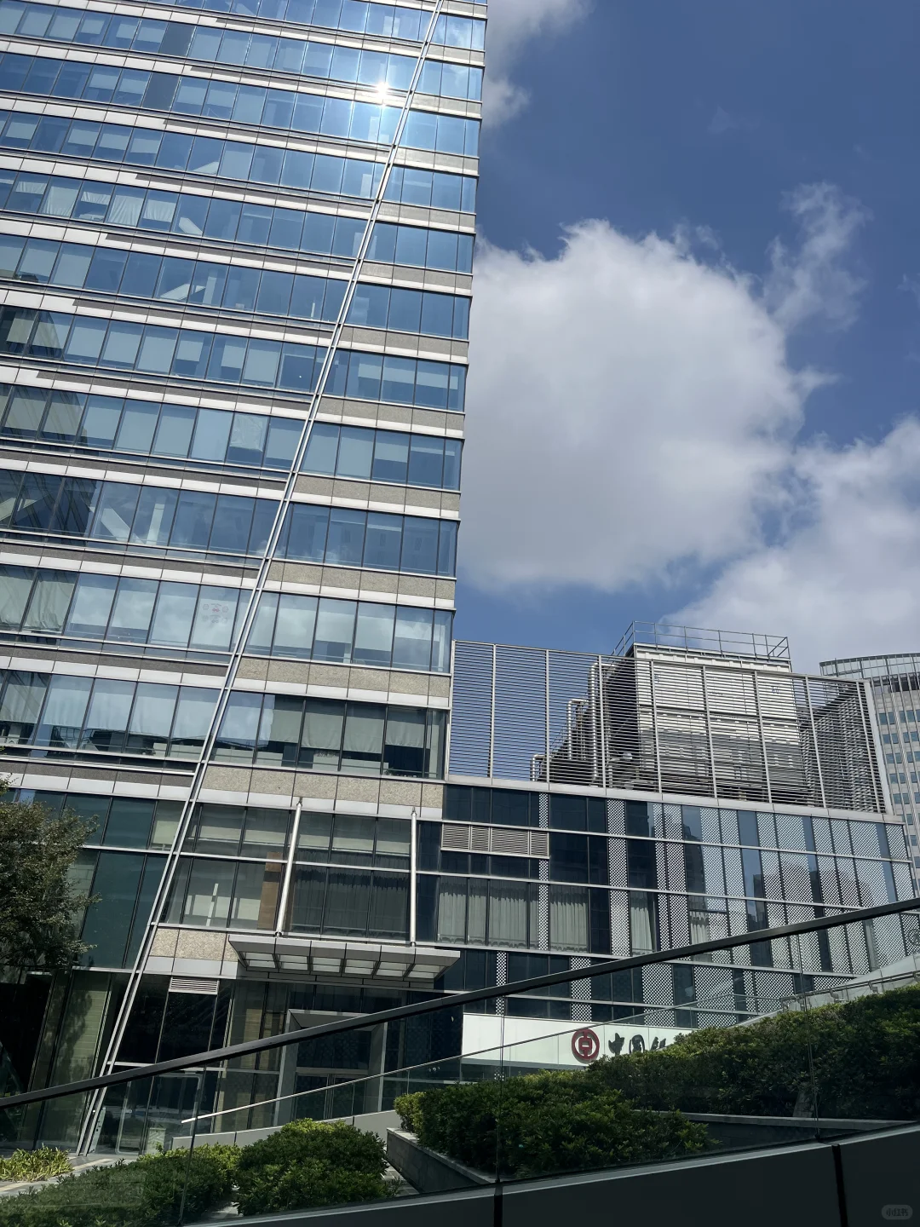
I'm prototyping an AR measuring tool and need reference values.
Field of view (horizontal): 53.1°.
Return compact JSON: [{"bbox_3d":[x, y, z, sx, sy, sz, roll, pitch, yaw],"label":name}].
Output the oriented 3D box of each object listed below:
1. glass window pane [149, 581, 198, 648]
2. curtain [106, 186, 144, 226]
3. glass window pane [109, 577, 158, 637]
[{"bbox_3d":[-10.630,0.055,34.277,1.430,2.652,0.050,6,-27,-6],"label":"glass window pane"},{"bbox_3d":[-15.367,-18.761,42.365,1.174,2.443,0.100,6,-27,-6],"label":"curtain"},{"bbox_3d":[-12.101,-0.151,34.147,1.430,2.533,0.050,6,-27,-6],"label":"glass window pane"}]

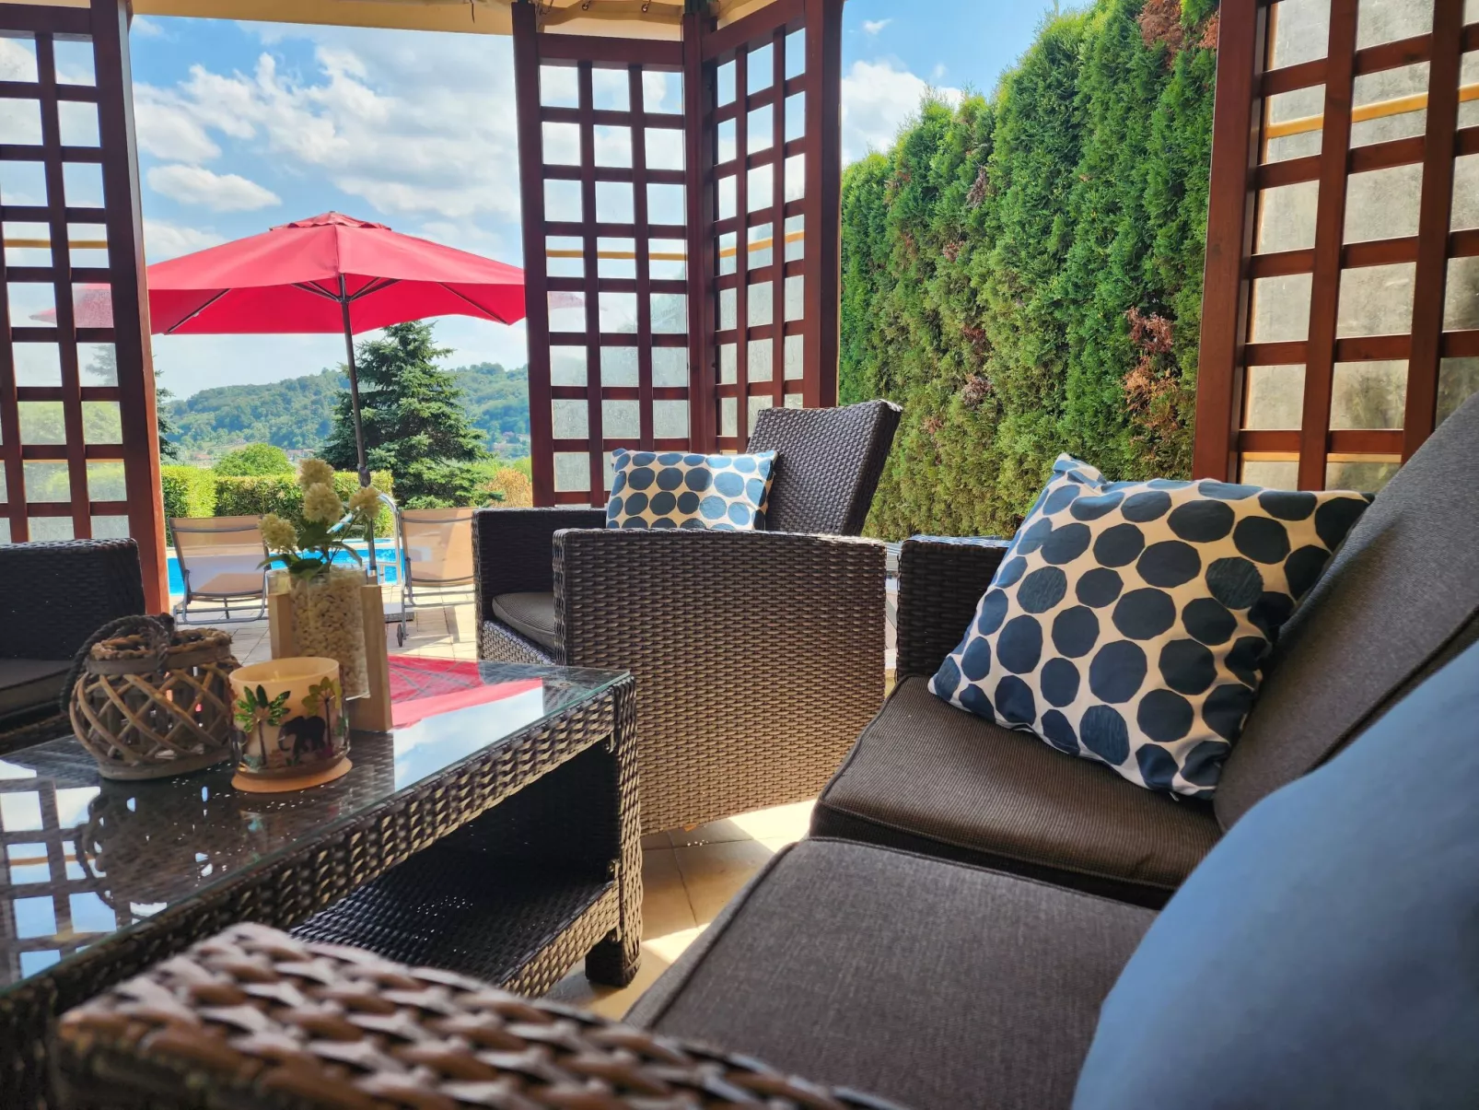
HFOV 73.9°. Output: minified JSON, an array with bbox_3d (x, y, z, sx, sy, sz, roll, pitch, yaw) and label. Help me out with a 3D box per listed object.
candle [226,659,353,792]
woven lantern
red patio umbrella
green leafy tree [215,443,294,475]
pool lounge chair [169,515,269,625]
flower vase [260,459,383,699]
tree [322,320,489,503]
[{"bbox_3d":[-0.462,0.172,1.010,0.115,0.107,0.115,-3,8,-23],"label":"candle"},{"bbox_3d":[-0.623,0.144,1.048,0.164,0.153,0.164,-3,8,-23],"label":"woven lantern"},{"bbox_3d":[-2.822,-0.998,7.282,3.750,2.950,3.750,-6,9,-20],"label":"red patio umbrella"},{"bbox_3d":[-12.264,-1.727,24.978,2.118,2.200,2.118,-3,8,-23],"label":"green leafy tree"},{"bbox_3d":[-3.280,0.136,6.619,0.600,0.880,1.750,-3,8,-19],"label":"pool lounge chair"},{"bbox_3d":[-0.475,0.028,1.122,0.135,0.271,0.120,-6,9,-40],"label":"flower vase"},{"bbox_3d":[-5.785,-2.289,16.844,2.736,3.330,2.736,-3,8,-23],"label":"tree"}]

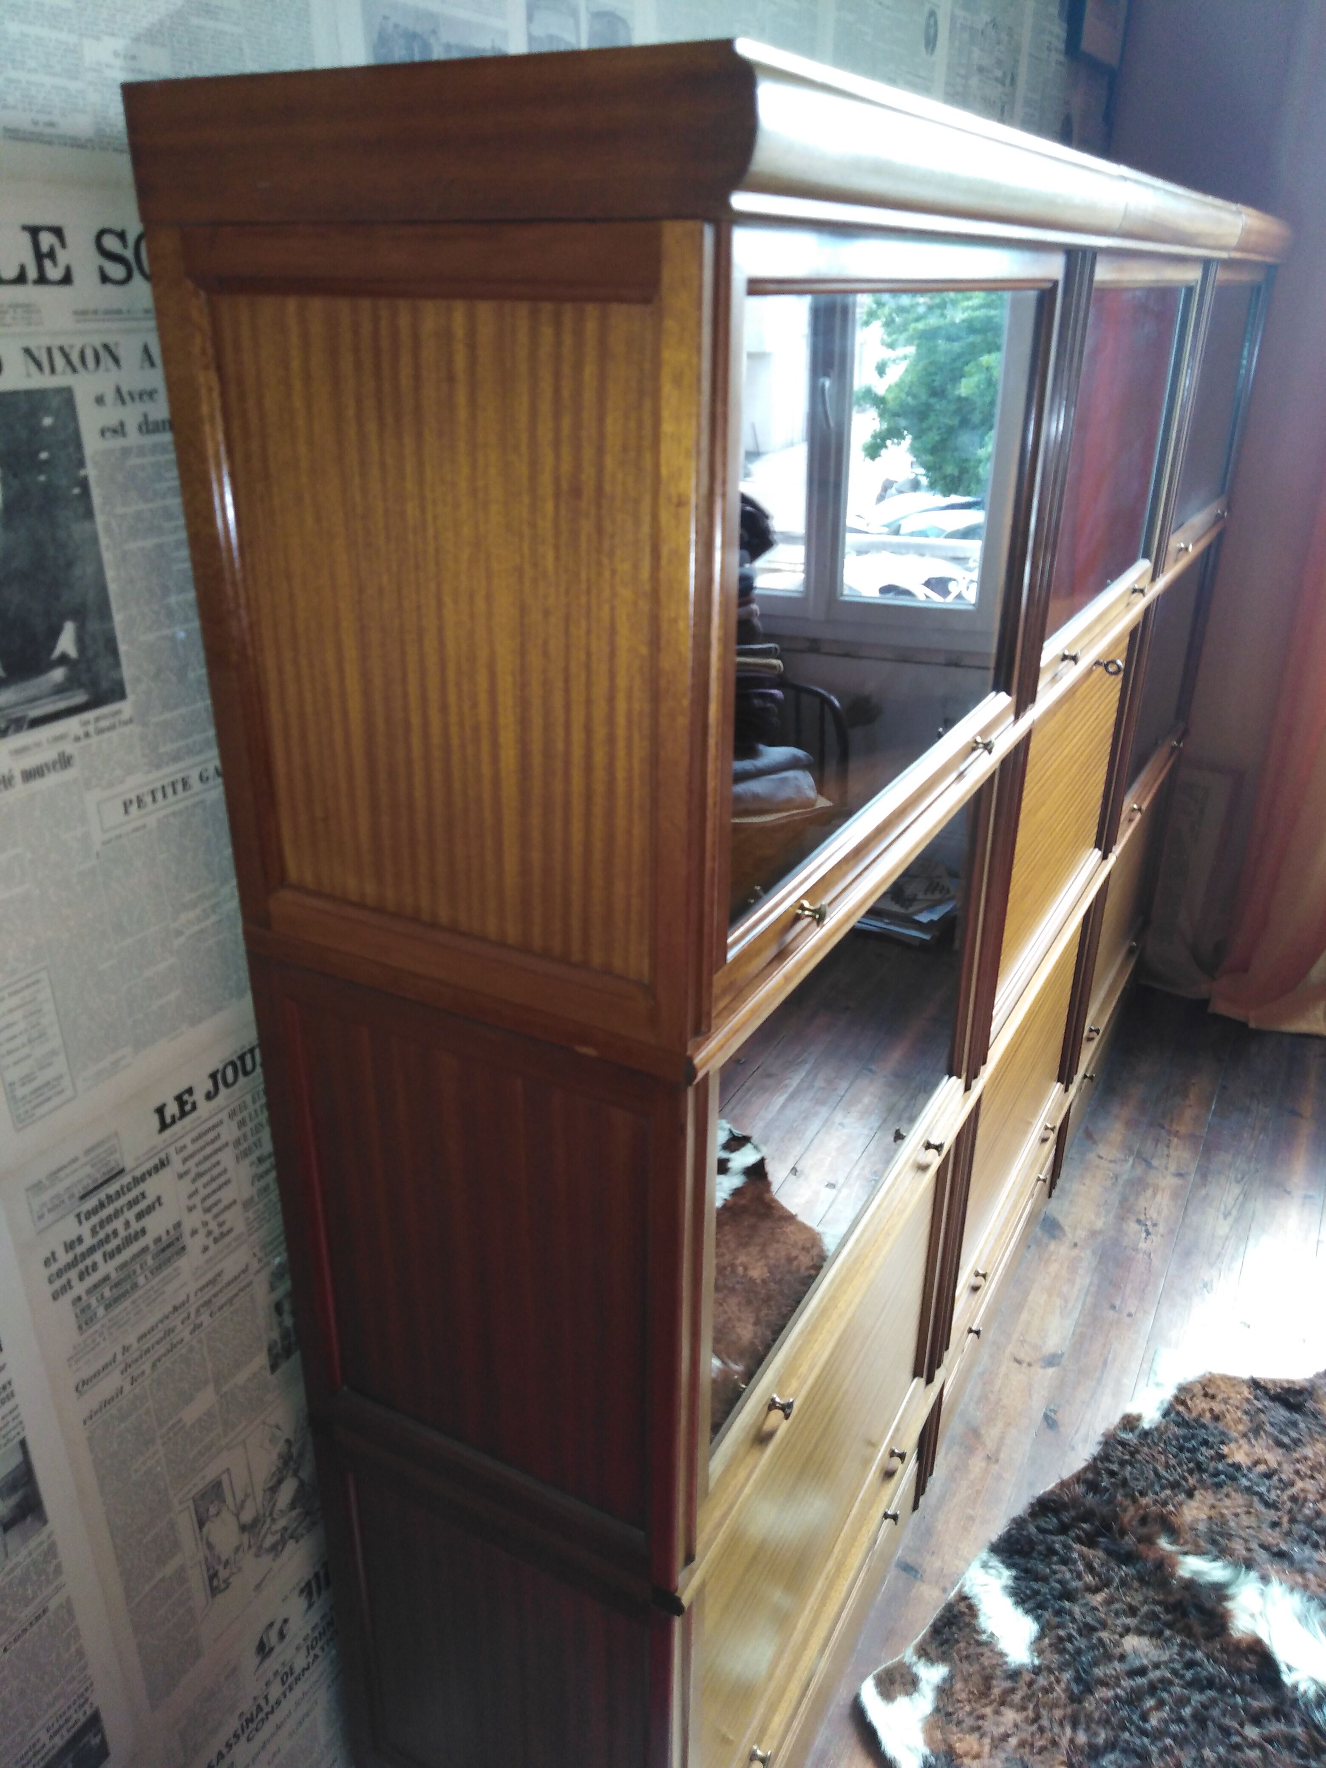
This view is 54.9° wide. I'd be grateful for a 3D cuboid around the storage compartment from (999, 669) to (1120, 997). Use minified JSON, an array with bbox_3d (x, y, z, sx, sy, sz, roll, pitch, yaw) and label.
[{"bbox_3d":[0.446,-0.164,1.896,0.328,0.436,0.736,14,29,26],"label":"storage compartment"}]

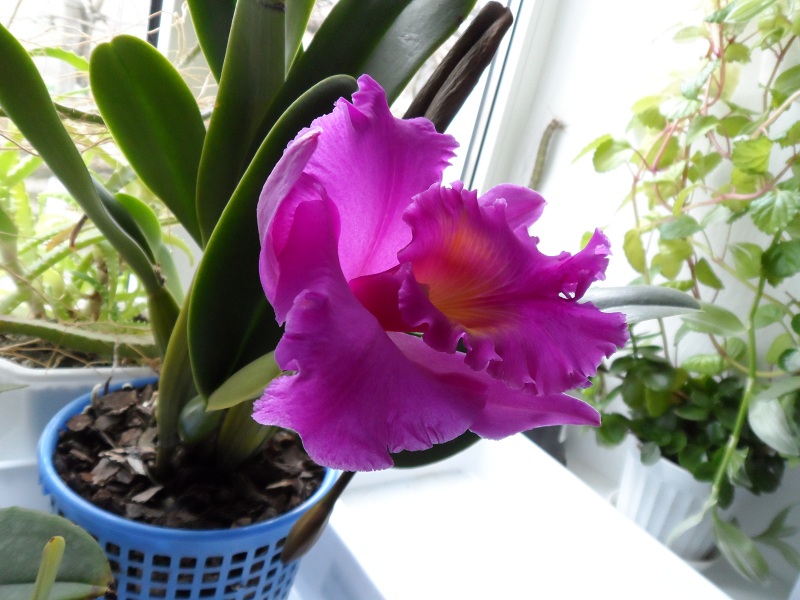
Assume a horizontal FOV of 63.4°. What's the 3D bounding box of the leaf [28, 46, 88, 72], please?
[{"bbox_3d":[-0.294,-0.209,0.560,0.070,0.025,0.018,11,19,-6],"label":"leaf"}]

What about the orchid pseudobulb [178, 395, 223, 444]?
[{"bbox_3d":[-0.103,0.062,0.337,0.022,0.027,0.021,17,18,-13],"label":"orchid pseudobulb"}]

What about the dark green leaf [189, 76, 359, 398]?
[{"bbox_3d":[-0.060,-0.028,0.315,0.058,0.175,0.035,21,14,-27],"label":"dark green leaf"}]

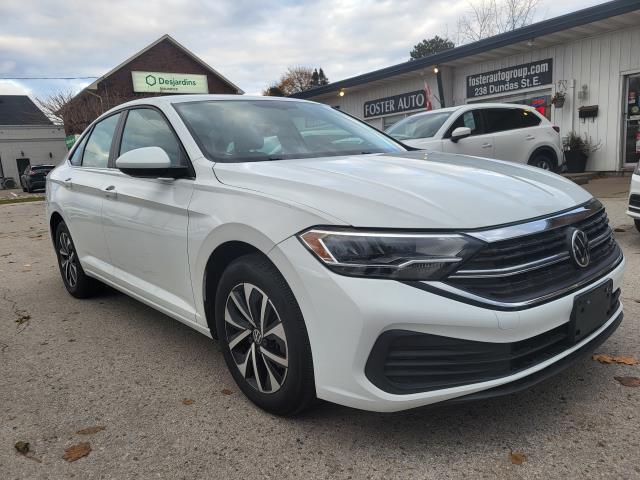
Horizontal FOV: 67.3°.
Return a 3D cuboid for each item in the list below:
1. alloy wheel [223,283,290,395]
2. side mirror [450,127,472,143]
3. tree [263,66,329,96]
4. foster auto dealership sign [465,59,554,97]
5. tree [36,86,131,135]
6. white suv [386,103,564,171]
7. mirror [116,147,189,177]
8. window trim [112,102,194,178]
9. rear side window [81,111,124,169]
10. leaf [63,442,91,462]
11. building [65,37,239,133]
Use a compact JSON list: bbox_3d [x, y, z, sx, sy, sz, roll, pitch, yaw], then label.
[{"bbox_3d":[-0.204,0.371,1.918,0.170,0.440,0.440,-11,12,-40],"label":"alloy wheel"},{"bbox_3d":[2.585,-1.920,8.717,0.210,0.220,0.270,-7,11,-19],"label":"side mirror"},{"bbox_3d":[-2.607,-12.254,47.295,6.500,10.200,6.500,-4,10,-2],"label":"tree"},{"bbox_3d":[4.970,-4.252,12.800,0.050,0.610,2.500,-11,12,-34],"label":"foster auto dealership sign"},{"bbox_3d":[-12.068,-5.386,25.334,4.600,5.300,4.200,-8,11,-24],"label":"tree"},{"bbox_3d":[2.873,-1.885,9.895,4.630,1.700,1.870,-7,11,-19],"label":"white suv"},{"bbox_3d":[-0.810,-0.359,2.276,0.230,0.160,0.190,-12,12,-40],"label":"mirror"},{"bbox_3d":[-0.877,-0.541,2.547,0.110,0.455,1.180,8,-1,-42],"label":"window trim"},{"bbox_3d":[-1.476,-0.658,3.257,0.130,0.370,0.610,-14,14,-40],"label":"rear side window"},{"bbox_3d":[-0.870,0.764,1.728,0.085,0.015,0.110,-7,10,-17],"label":"leaf"},{"bbox_3d":[-10.515,-7.085,28.545,7.800,7.300,11.600,-11,12,-34],"label":"building"}]

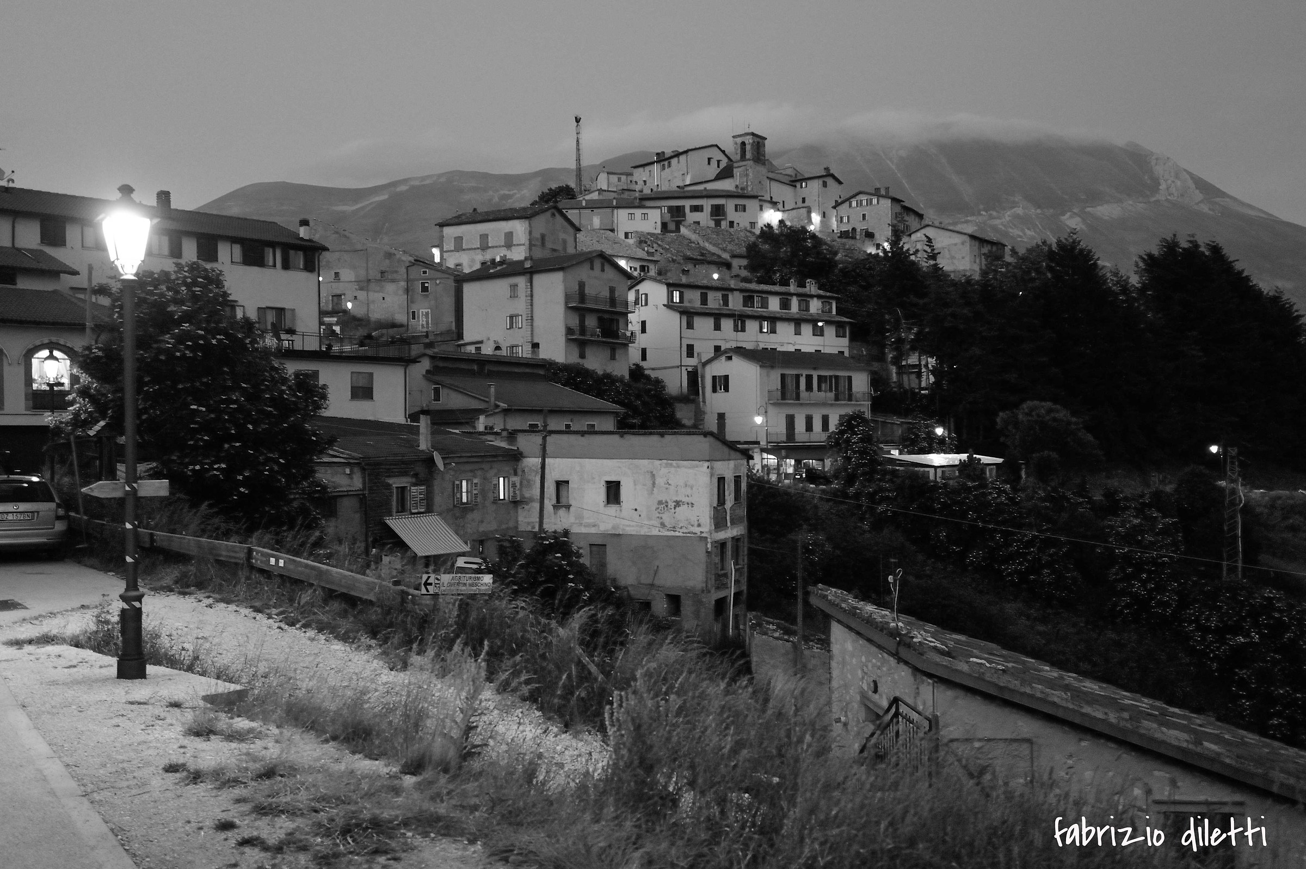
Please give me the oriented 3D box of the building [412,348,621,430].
[{"bbox_3d":[-10.378,-1.946,93.010,9.800,7.405,20.750,0,1,18],"label":"building"}]

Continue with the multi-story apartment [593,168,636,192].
[{"bbox_3d":[-7.600,-52.310,265.377,6.600,5.770,6.600,-1,1,-24],"label":"multi-story apartment"}]

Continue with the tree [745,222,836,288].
[{"bbox_3d":[18.747,-24.206,172.000,12.300,9.000,11.000,0,1,0],"label":"tree"}]

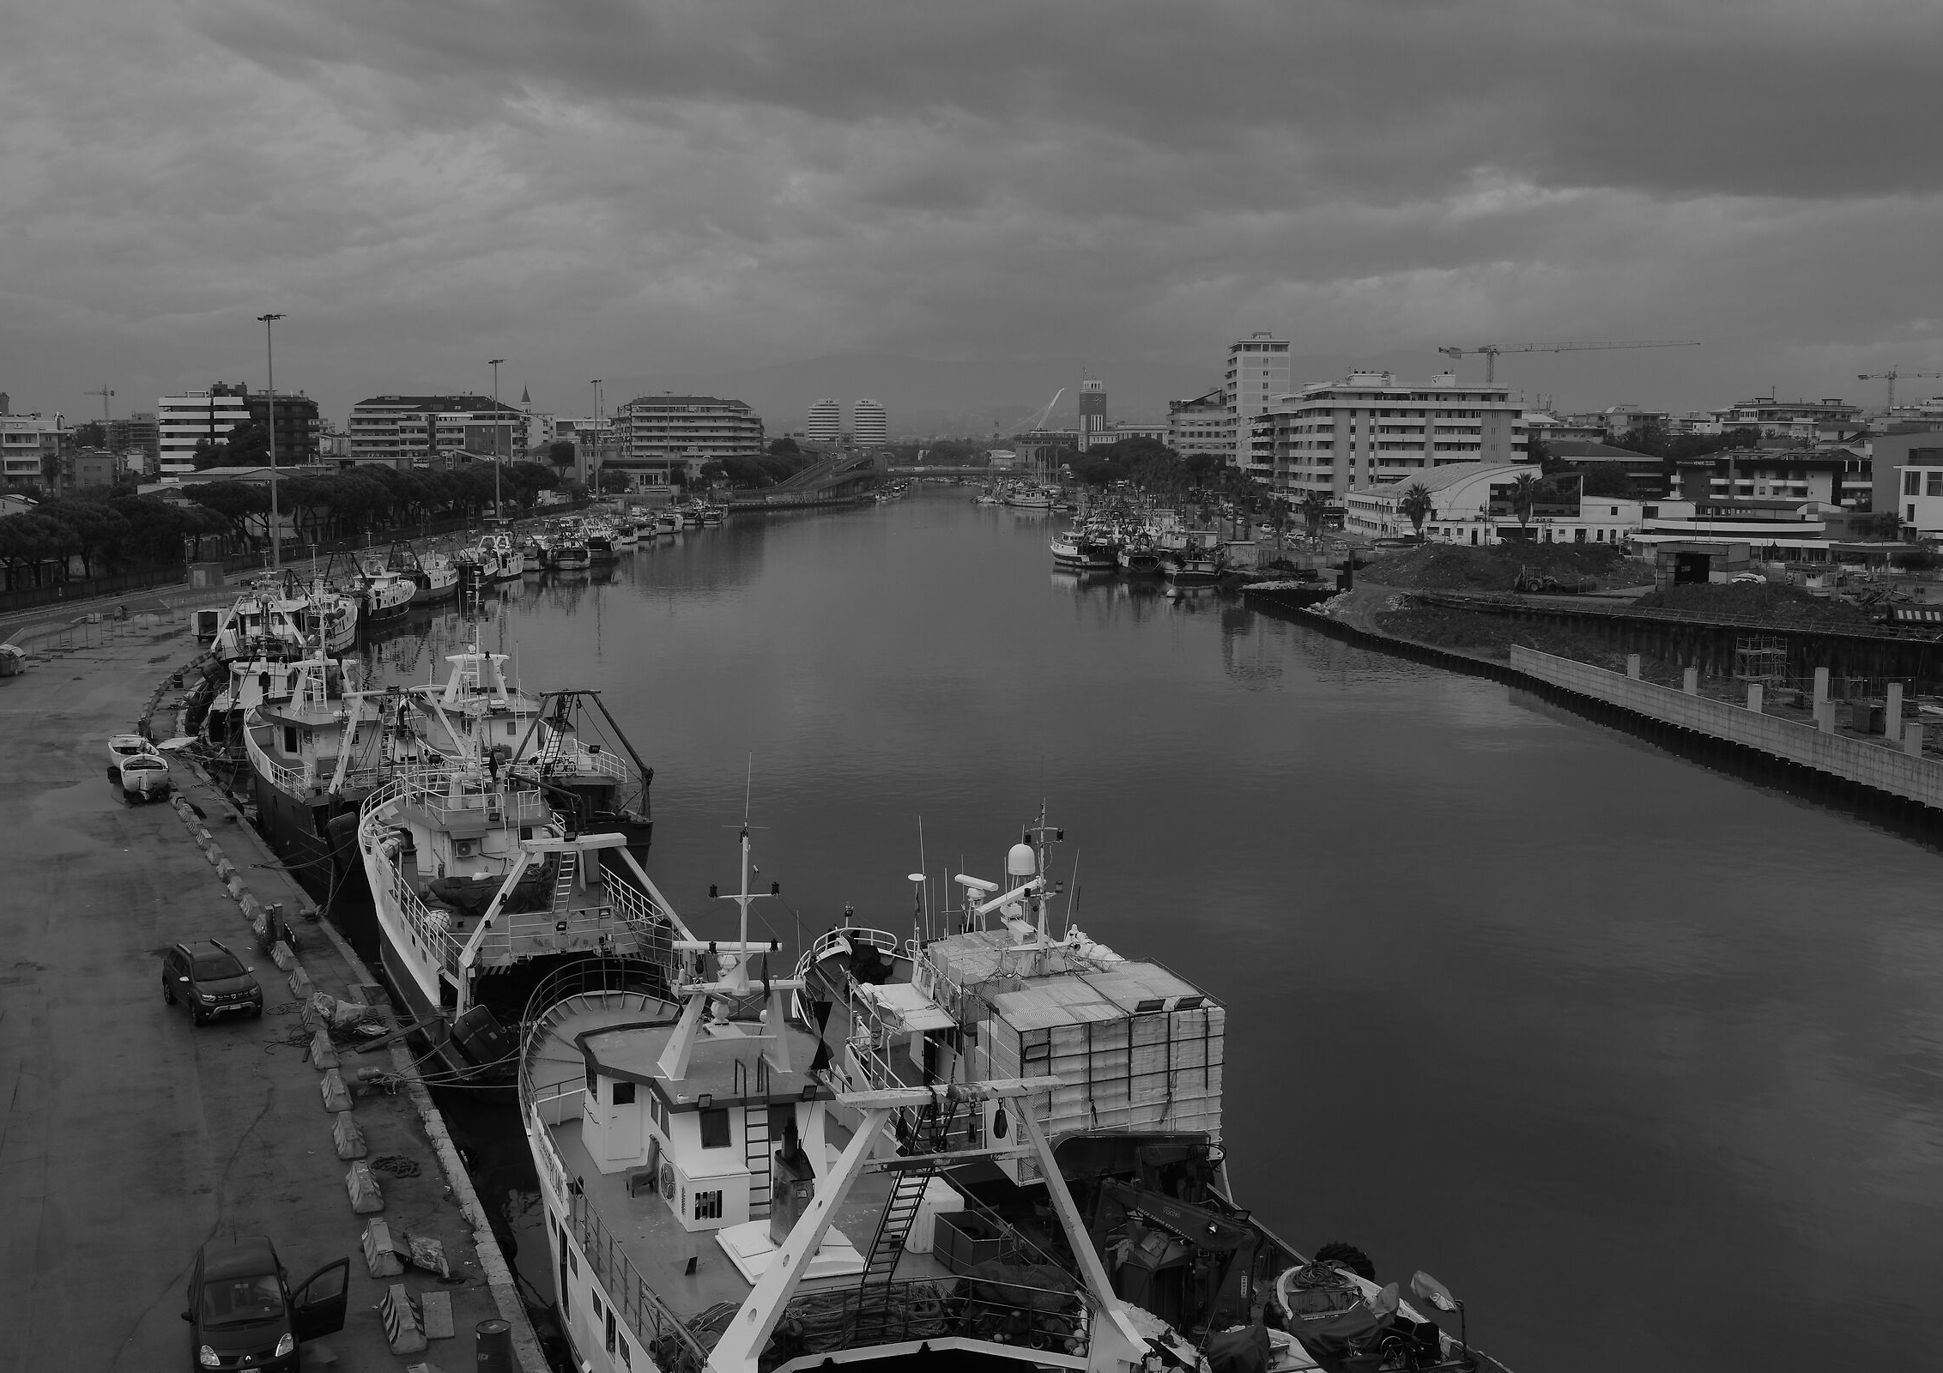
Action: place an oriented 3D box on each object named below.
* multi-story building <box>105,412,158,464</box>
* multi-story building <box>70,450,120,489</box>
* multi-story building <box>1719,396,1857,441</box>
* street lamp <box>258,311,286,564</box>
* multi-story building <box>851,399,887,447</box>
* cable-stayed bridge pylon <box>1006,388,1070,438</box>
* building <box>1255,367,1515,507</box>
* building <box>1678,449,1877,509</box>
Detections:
[{"bbox_3d":[-482.660,-140.700,1151.440,29.000,28.000,16.000,0,7,0],"label":"multi-story building"},{"bbox_3d":[-215.770,-51.160,493.460,9.800,12.500,9.000,0,7,0],"label":"multi-story building"},{"bbox_3d":[199.120,-56.210,489.580,31.840,28.500,16.000,1,7,2],"label":"multi-story building"},{"bbox_3d":[-85.531,-29.754,244.878,3.200,30.800,2.800,-2,7,-17],"label":"street lamp"},{"bbox_3d":[-78.966,-201.955,1572.095,25.000,46.800,25.000,0,7,0],"label":"multi-story building"},{"bbox_3d":[65.314,-273.592,2031.770,62.000,57.000,12.000,0,7,0],"label":"cable-stayed bridge pylon"},{"bbox_3d":[87.170,-50.530,426.930,39.620,30.410,84.000,1,7,1],"label":"building"},{"bbox_3d":[150.798,-37.586,376.634,34.500,14.700,15.000,3,8,24],"label":"building"}]

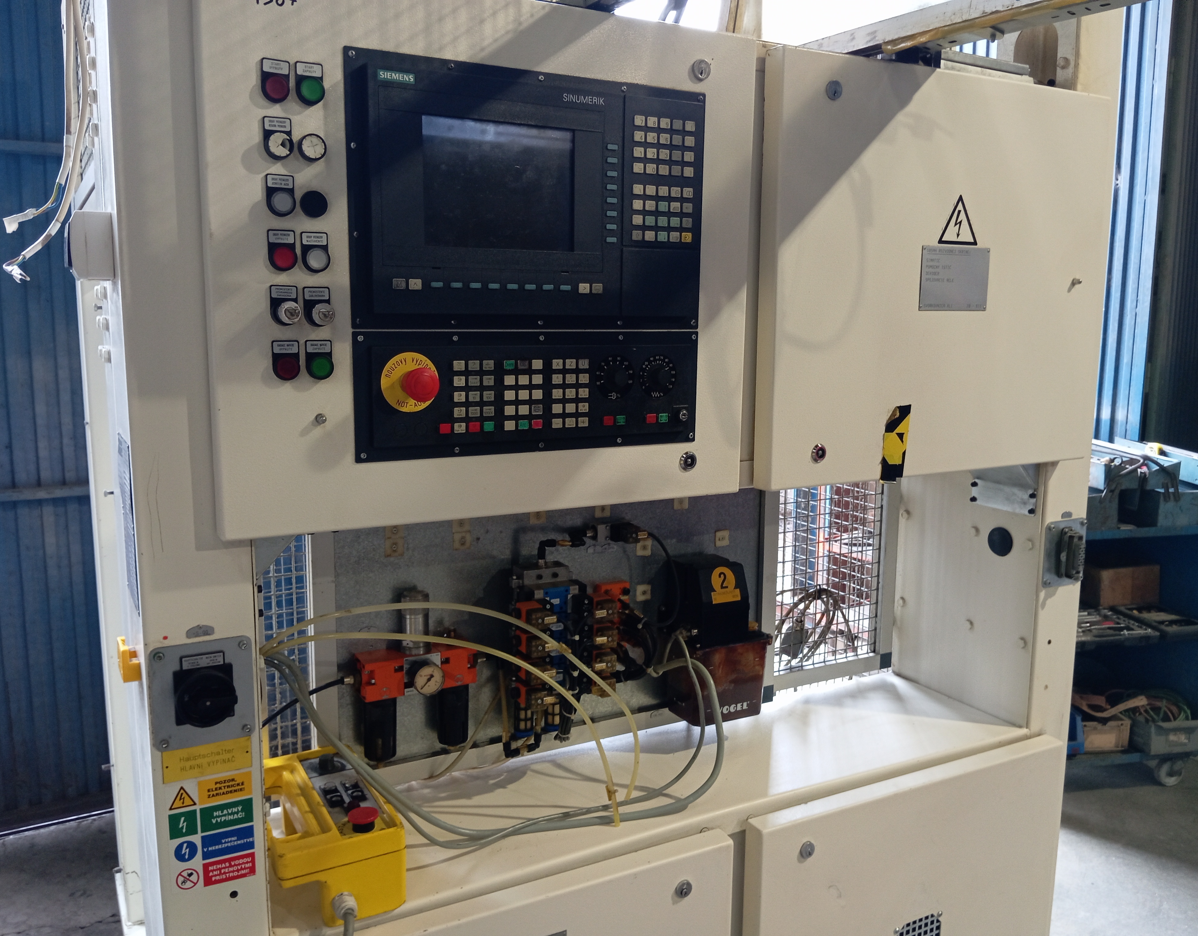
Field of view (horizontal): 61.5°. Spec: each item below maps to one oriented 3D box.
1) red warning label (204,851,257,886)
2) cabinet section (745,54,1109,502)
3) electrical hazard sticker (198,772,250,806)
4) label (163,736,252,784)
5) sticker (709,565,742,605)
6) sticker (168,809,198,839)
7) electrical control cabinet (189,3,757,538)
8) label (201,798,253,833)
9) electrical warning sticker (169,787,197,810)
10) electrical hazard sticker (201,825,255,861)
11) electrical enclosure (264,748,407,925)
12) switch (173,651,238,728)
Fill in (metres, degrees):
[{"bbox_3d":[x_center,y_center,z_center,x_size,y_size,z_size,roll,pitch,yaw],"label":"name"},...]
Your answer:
[{"bbox_3d":[-0.453,0.493,1.236,0.060,0.030,0.002,-4,11,-28],"label":"red warning label"},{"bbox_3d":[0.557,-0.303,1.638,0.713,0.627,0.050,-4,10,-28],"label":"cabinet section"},{"bbox_3d":[-0.452,0.388,1.219,0.060,0.030,0.002,-4,11,-28],"label":"electrical hazard sticker"},{"bbox_3d":[-0.467,0.349,1.204,0.100,0.041,0.003,-4,11,-28],"label":"label"},{"bbox_3d":[0.222,0.206,1.776,0.061,0.063,0.002,-4,-7,-28],"label":"sticker"},{"bbox_3d":[-0.495,0.426,1.202,0.032,0.032,0.002,-4,11,-28],"label":"sticker"},{"bbox_3d":[-0.121,-0.258,1.286,0.716,0.630,0.110,-4,11,-28],"label":"electrical control cabinet"},{"bbox_3d":[-0.452,0.423,1.225,0.060,0.031,0.002,-4,11,-28],"label":"label"},{"bbox_3d":[-0.494,0.391,1.196,0.031,0.027,0.002,-4,11,-28],"label":"electrical warning sticker"},{"bbox_3d":[-0.453,0.459,1.231,0.060,0.031,0.002,-4,11,-28],"label":"electrical hazard sticker"},{"bbox_3d":[-0.391,0.505,1.419,0.165,0.130,0.278,-4,11,-28],"label":"electrical enclosure"},{"bbox_3d":[-0.457,0.261,1.172,0.066,0.085,0.038,-4,11,-28],"label":"switch"}]

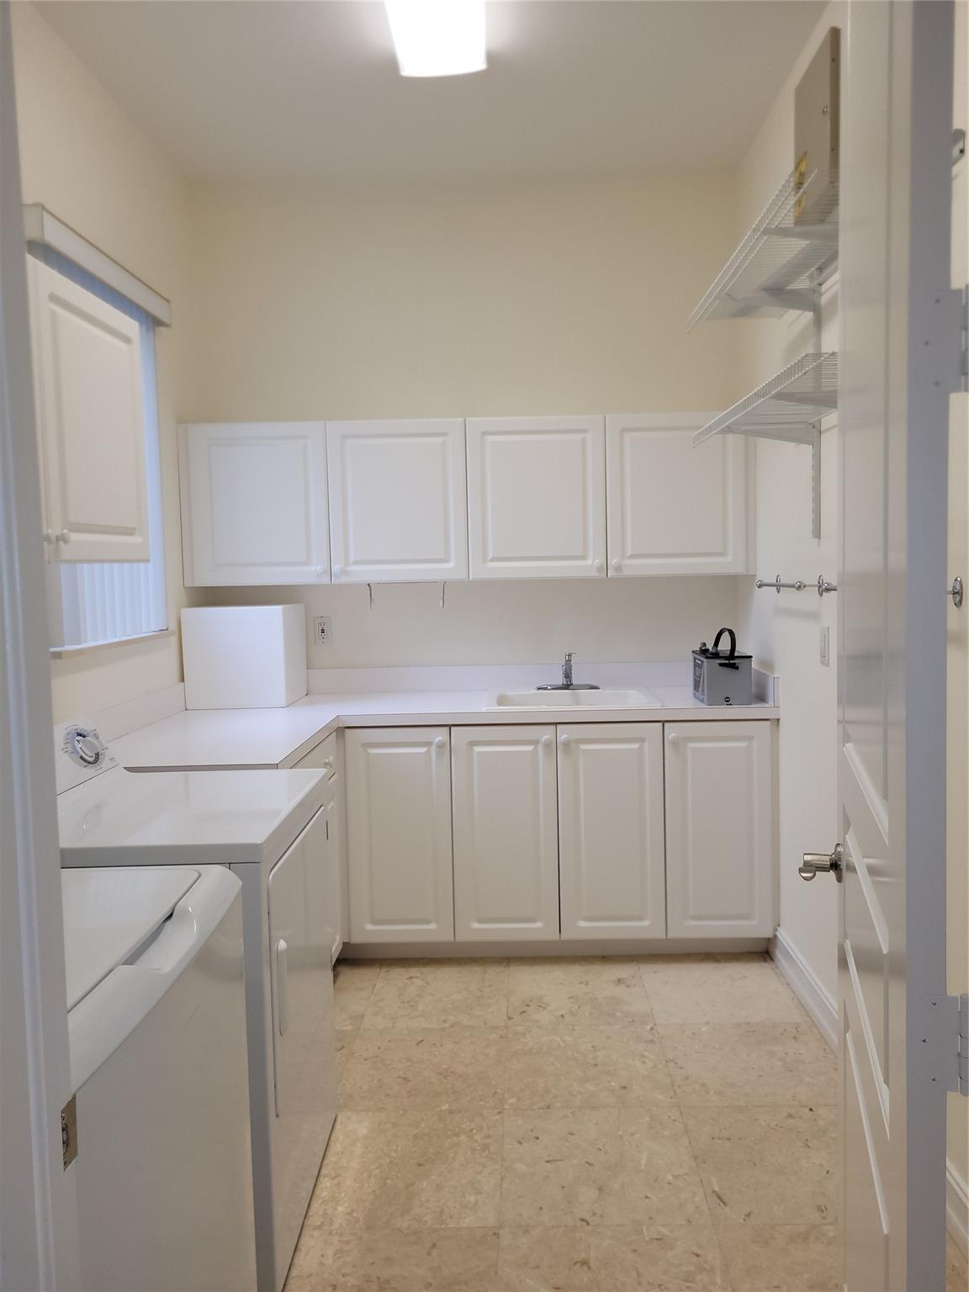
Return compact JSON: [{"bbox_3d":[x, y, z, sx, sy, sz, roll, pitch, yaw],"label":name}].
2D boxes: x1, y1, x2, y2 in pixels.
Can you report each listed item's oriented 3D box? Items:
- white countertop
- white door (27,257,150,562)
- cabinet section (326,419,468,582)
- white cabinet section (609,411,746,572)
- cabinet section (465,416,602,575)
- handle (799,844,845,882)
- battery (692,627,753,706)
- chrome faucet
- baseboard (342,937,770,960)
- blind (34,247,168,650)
[{"bbox_3d":[-0.070,0.263,3.251,2.150,0.043,1.490,-1,5,2],"label":"white countertop"},{"bbox_3d":[-0.881,-0.491,2.200,0.025,0.600,0.520,-1,5,2],"label":"white door"},{"bbox_3d":[-0.322,-0.539,3.620,0.513,0.600,0.025,-1,5,2],"label":"cabinet section"},{"bbox_3d":[0.707,-0.561,3.579,0.510,0.600,0.025,-1,5,2],"label":"white cabinet section"},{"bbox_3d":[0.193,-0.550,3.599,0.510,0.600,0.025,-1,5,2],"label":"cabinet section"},{"bbox_3d":[0.548,0.367,1.590,0.068,0.066,0.125,0,5,16],"label":"handle"},{"bbox_3d":[0.859,0.070,3.482,0.165,0.260,0.197,-1,5,2],"label":"battery"},{"bbox_3d":[0.326,0.103,3.751,0.250,0.155,0.190,-1,5,2],"label":"chrome faucet"},{"bbox_3d":[0.259,1.081,3.530,1.530,0.094,0.020,-1,5,2],"label":"baseboard"},{"bbox_3d":[-1.145,-0.570,2.980,0.060,1.110,0.810,-1,5,2],"label":"blind"}]

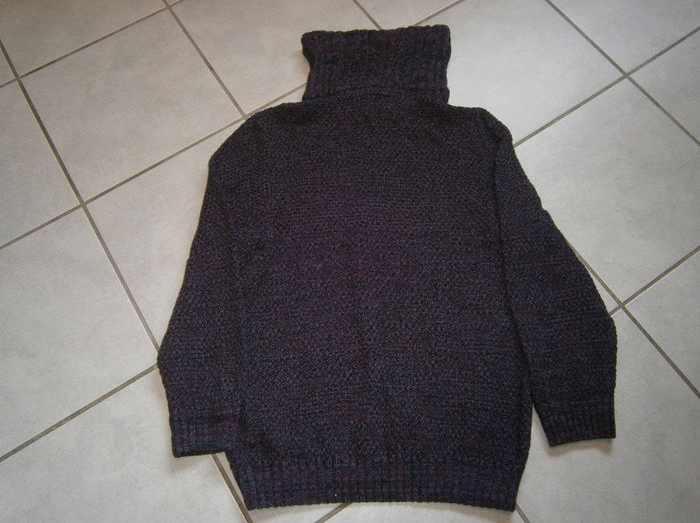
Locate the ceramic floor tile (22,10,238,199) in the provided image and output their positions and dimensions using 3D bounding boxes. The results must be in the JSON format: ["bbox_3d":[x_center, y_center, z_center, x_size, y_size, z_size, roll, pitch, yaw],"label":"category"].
[{"bbox_3d":[-0.416,-0.307,0.997,0.315,0.010,0.315,-32,72,-10],"label":"ceramic floor tile"}]

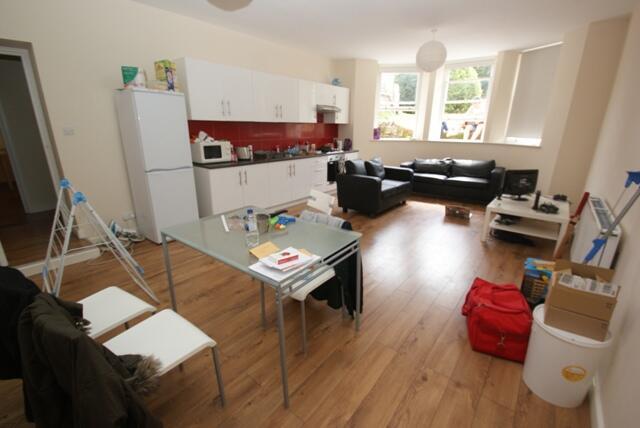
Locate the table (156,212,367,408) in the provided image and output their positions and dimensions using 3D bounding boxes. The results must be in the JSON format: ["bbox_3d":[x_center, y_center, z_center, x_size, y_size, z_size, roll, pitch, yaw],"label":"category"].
[{"bbox_3d":[-0.415,0.493,1.954,1.171,0.752,0.771,12,20,35],"label":"table"}]

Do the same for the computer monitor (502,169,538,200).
[{"bbox_3d":[2.961,-0.402,3.944,0.390,0.400,0.160,2,16,4],"label":"computer monitor"}]

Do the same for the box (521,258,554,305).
[{"bbox_3d":[1.946,0.617,2.334,0.270,0.332,0.236,13,21,38],"label":"box"}]

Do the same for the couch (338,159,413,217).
[{"bbox_3d":[1.104,-0.522,5.346,0.871,0.816,1.435,14,21,39],"label":"couch"}]

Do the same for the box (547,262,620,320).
[{"bbox_3d":[1.438,0.413,1.480,0.240,0.165,0.290,14,21,39],"label":"box"}]

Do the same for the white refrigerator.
[{"bbox_3d":[-2.189,-0.632,3.679,0.610,1.860,0.580,12,20,33],"label":"white refrigerator"}]

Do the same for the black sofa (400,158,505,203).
[{"bbox_3d":[2.976,-0.778,6.258,2.000,0.820,0.830,12,20,35],"label":"black sofa"}]

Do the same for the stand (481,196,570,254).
[{"bbox_3d":[2.810,0.128,3.662,0.830,0.500,0.700,15,22,40],"label":"stand"}]

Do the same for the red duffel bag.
[{"bbox_3d":[1.270,0.736,1.912,0.310,0.330,0.490,8,18,24],"label":"red duffel bag"}]

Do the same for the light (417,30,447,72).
[{"bbox_3d":[1.519,-2.214,3.618,0.390,0.520,0.390,13,21,38],"label":"light"}]

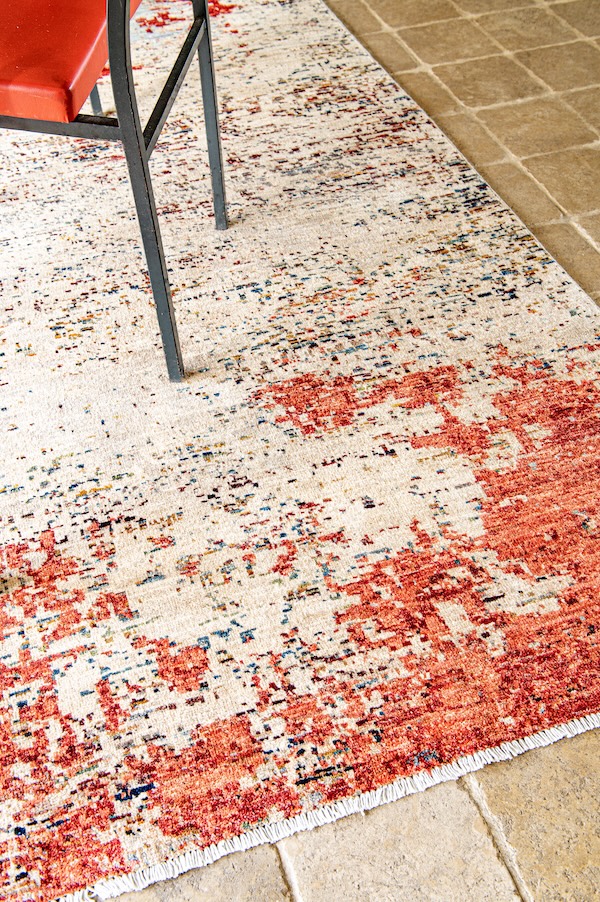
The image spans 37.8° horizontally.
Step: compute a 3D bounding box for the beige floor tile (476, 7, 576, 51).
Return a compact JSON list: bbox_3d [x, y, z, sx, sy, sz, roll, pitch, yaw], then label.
[{"bbox_3d":[0.566,-1.057,2.202,0.195,0.012,0.197,-15,51,-12],"label":"beige floor tile"}]

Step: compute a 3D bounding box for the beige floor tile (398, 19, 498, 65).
[{"bbox_3d":[0.365,-1.004,2.158,0.189,0.012,0.199,-15,51,-12],"label":"beige floor tile"}]

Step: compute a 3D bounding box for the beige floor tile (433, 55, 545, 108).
[{"bbox_3d":[0.435,-0.851,2.028,0.192,0.012,0.203,-15,51,-12],"label":"beige floor tile"}]

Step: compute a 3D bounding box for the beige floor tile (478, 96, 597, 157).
[{"bbox_3d":[0.509,-0.699,1.899,0.189,0.012,0.201,-15,51,-12],"label":"beige floor tile"}]

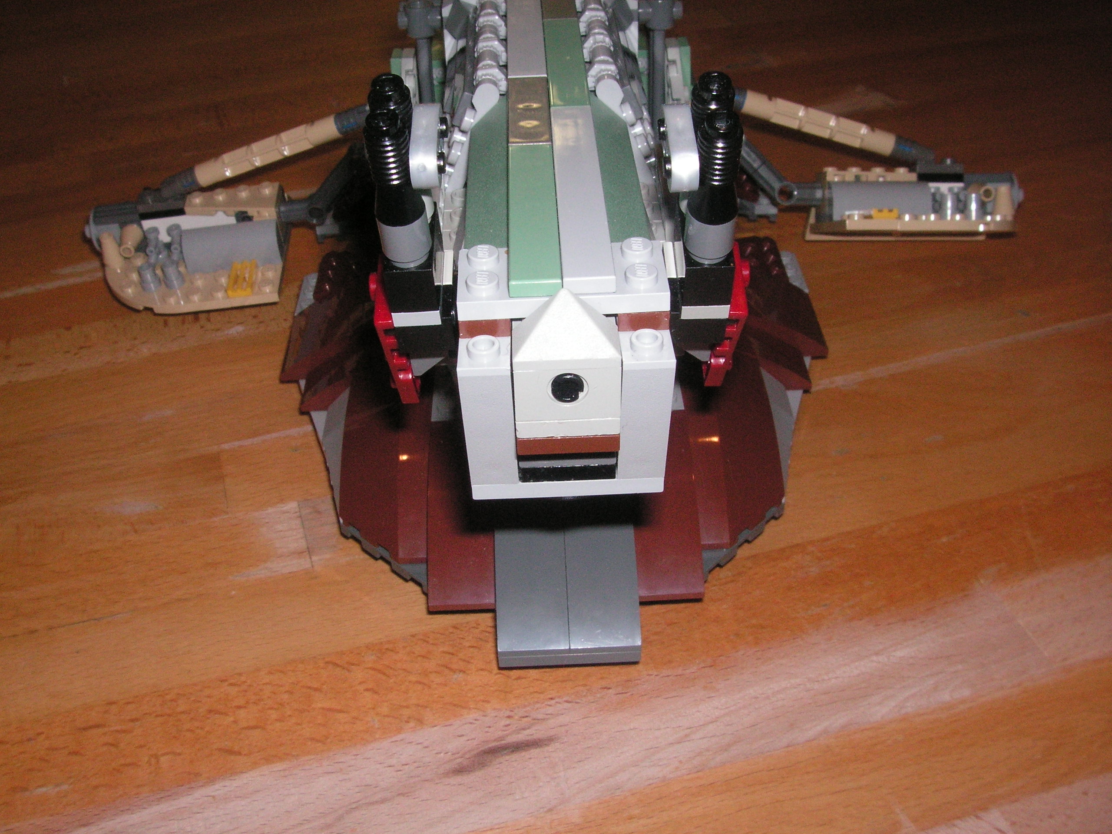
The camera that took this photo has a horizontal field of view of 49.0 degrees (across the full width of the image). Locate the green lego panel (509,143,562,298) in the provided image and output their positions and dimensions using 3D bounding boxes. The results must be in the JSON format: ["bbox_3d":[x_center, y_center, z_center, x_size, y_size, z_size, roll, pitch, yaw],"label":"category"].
[{"bbox_3d":[-0.004,-0.034,0.202,0.008,0.003,0.047,-2,38,-1],"label":"green lego panel"}]

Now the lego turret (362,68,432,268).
[{"bbox_3d":[-0.026,-0.040,0.200,0.009,0.030,0.016,-2,38,-1],"label":"lego turret"}]

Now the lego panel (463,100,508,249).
[{"bbox_3d":[-0.012,-0.044,0.219,0.007,0.003,0.058,-2,38,-1],"label":"lego panel"}]

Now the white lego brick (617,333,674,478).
[{"bbox_3d":[0.014,-0.002,0.194,0.008,0.030,0.016,-2,37,-1],"label":"white lego brick"}]

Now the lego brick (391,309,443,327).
[{"bbox_3d":[-0.023,-0.022,0.208,0.008,0.003,0.016,-2,53,-1],"label":"lego brick"}]

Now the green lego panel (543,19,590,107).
[{"bbox_3d":[0.002,-0.072,0.251,0.008,0.003,0.046,-2,38,-1],"label":"green lego panel"}]

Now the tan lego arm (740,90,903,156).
[{"bbox_3d":[0.088,-0.097,0.407,0.059,0.008,0.008,9,34,-22],"label":"tan lego arm"}]

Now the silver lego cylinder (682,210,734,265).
[{"bbox_3d":[0.025,-0.030,0.193,0.008,0.010,0.008,-2,53,-1],"label":"silver lego cylinder"}]

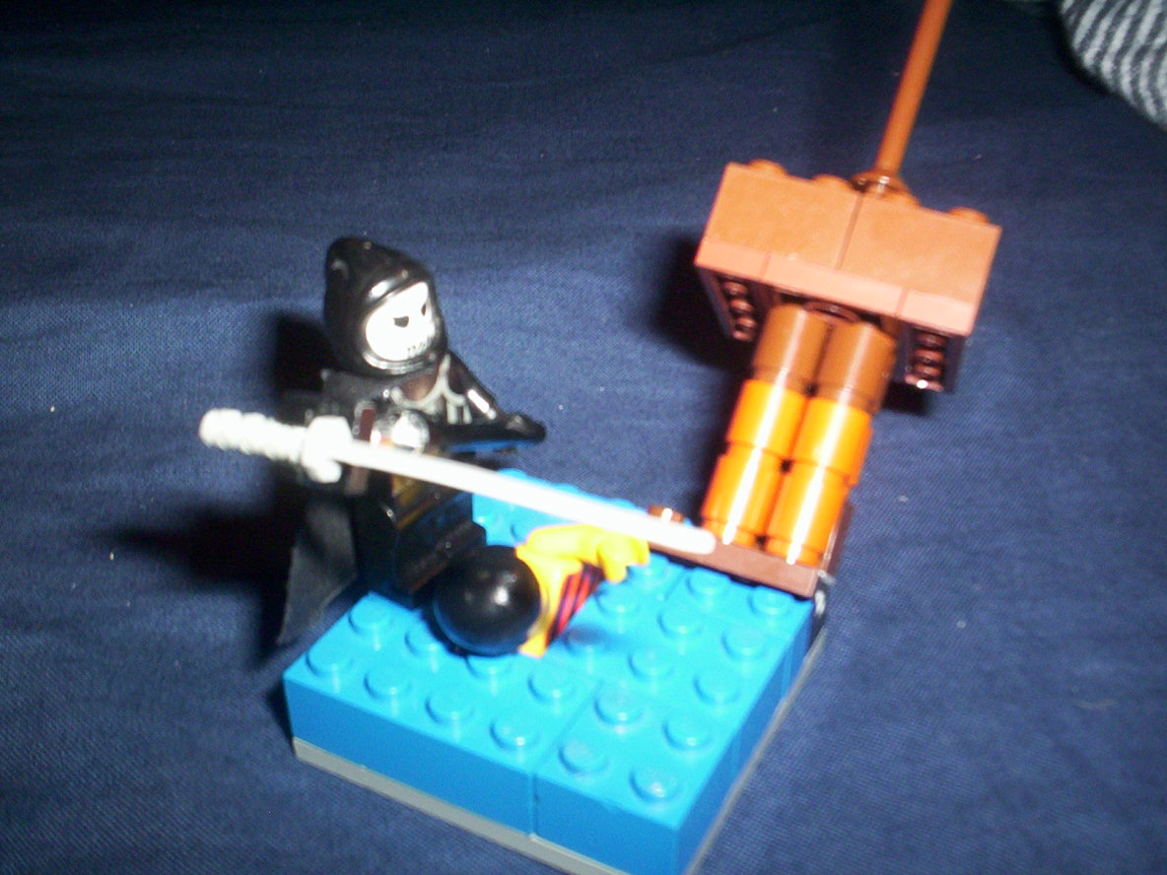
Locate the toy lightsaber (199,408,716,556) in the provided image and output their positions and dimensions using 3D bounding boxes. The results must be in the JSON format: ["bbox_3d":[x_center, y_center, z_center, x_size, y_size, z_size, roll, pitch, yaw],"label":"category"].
[{"bbox_3d":[-0.014,0.005,0.132,0.055,0.007,0.006,12,33,8],"label":"toy lightsaber"}]

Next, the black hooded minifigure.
[{"bbox_3d":[-0.020,0.000,0.147,0.024,0.043,0.030,15,34,24],"label":"black hooded minifigure"}]

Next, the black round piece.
[{"bbox_3d":[-0.011,0.018,0.142,0.012,0.012,0.011,0,-6,32],"label":"black round piece"}]

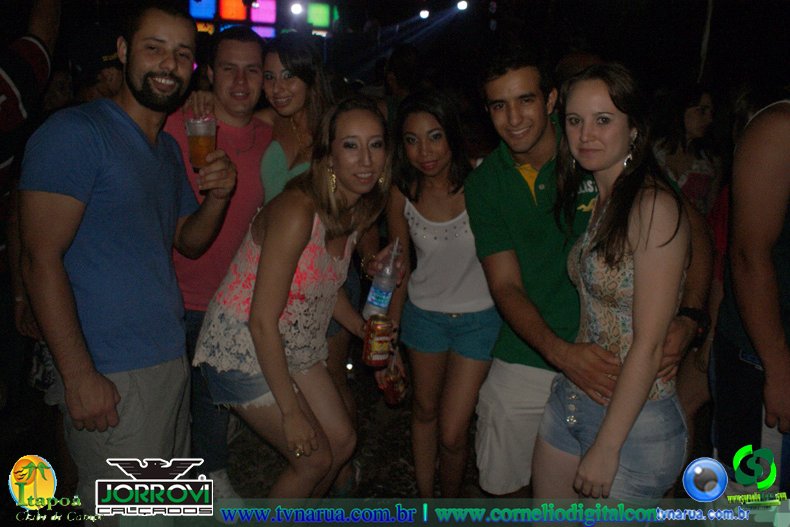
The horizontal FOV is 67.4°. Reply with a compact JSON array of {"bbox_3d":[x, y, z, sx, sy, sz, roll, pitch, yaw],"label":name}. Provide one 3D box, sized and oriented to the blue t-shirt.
[{"bbox_3d":[-0.693,-0.077,1.470,0.280,0.620,0.450,13,16,38],"label":"blue t-shirt"}]

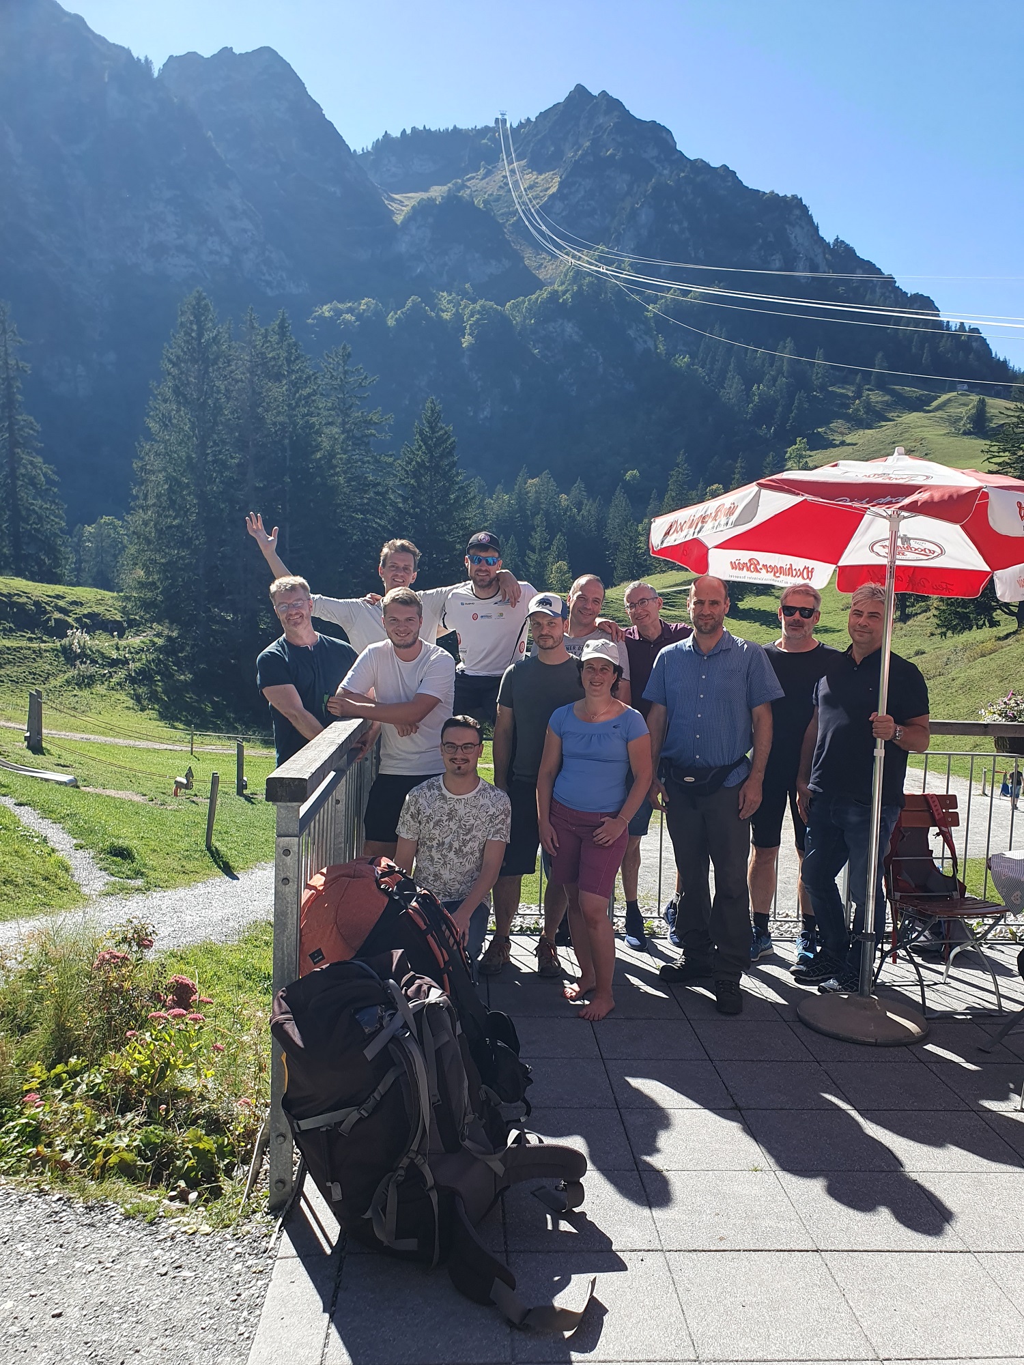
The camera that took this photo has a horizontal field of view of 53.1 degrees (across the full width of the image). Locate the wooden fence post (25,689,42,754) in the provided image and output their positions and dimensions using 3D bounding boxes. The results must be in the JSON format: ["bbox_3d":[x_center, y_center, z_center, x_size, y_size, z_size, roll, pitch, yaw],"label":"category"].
[{"bbox_3d":[-9.330,0.770,20.000,0.310,1.230,0.250,2,2,0],"label":"wooden fence post"}]

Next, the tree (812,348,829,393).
[{"bbox_3d":[120.241,-121.489,400.000,7.073,17.891,7.073,2,2,0],"label":"tree"}]

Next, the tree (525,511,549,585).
[{"bbox_3d":[4.868,-25.049,195.000,4.665,14.198,4.665,2,2,0],"label":"tree"}]

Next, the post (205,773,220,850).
[{"bbox_3d":[-3.793,1.636,13.000,0.110,1.000,0.110,2,2,0],"label":"post"}]

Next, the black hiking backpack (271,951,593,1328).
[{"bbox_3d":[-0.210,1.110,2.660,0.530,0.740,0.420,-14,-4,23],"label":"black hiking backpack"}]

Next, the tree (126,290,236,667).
[{"bbox_3d":[-24.183,-14.822,75.000,8.191,27.694,8.191,2,2,0],"label":"tree"}]

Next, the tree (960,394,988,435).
[{"bbox_3d":[135.271,-78.323,300.000,8.113,12.170,8.113,2,2,0],"label":"tree"}]

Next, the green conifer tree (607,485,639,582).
[{"bbox_3d":[20.993,-27.889,195.000,6.491,19.066,6.491,2,2,0],"label":"green conifer tree"}]

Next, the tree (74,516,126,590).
[{"bbox_3d":[-50.252,-15.472,125.000,6.501,9.751,6.501,2,2,0],"label":"tree"}]

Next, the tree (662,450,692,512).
[{"bbox_3d":[41.783,-49.761,260.000,7.572,18.660,7.572,2,2,0],"label":"tree"}]

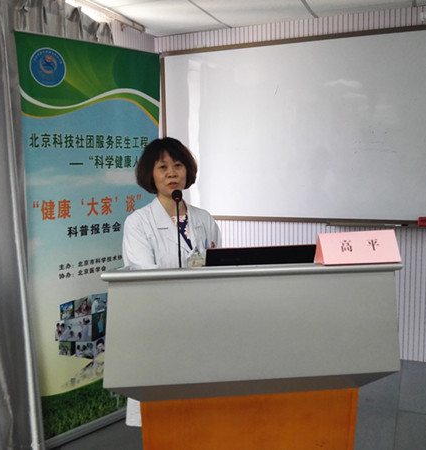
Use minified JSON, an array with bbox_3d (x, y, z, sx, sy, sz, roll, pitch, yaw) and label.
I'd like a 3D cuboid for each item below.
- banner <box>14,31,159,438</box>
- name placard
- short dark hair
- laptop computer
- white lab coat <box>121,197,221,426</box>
[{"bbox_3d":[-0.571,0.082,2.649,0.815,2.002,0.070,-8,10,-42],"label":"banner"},{"bbox_3d":[0.415,0.060,1.443,0.222,0.092,0.066,-2,7,-9],"label":"name placard"},{"bbox_3d":[-0.183,-0.234,1.980,0.230,0.226,0.220,-3,7,-14],"label":"short dark hair"},{"bbox_3d":[0.128,0.153,1.660,0.350,0.210,0.250,-3,7,-12],"label":"laptop computer"},{"bbox_3d":[-0.166,0.332,1.974,0.410,0.894,0.290,-3,7,-18],"label":"white lab coat"}]

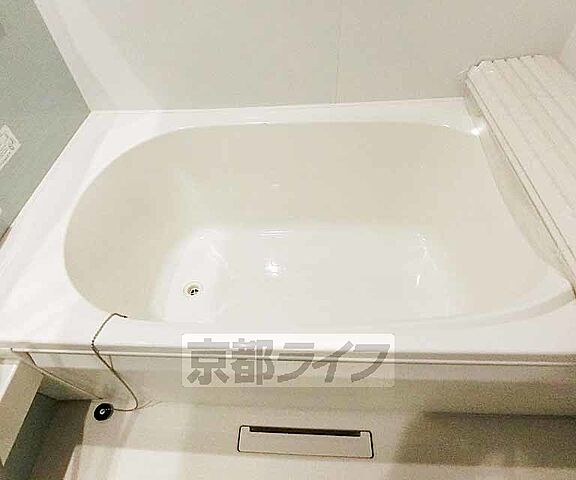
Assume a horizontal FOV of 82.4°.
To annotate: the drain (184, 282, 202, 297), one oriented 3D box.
[{"bbox_3d":[-0.304,0.159,1.060,0.058,0.014,0.058,0,50,4],"label":"drain"}]

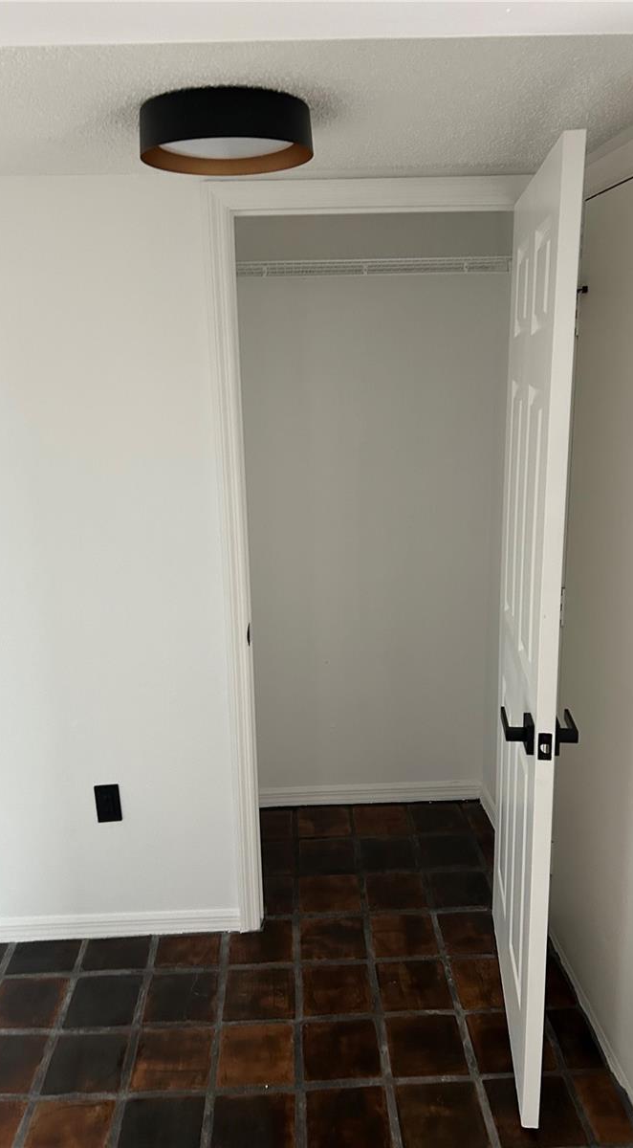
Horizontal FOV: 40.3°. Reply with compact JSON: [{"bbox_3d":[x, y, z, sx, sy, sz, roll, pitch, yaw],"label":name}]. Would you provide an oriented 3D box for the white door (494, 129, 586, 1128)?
[{"bbox_3d":[0.495,0.159,2.038,0.037,2.032,0.760,0,14,7],"label":"white door"}]

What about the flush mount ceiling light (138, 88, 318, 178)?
[{"bbox_3d":[-0.166,-0.818,1.607,0.318,0.078,0.318,-2,14,-2],"label":"flush mount ceiling light"}]

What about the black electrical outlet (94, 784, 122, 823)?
[{"bbox_3d":[-0.608,0.673,2.519,0.070,0.116,0.008,-2,14,-2],"label":"black electrical outlet"}]

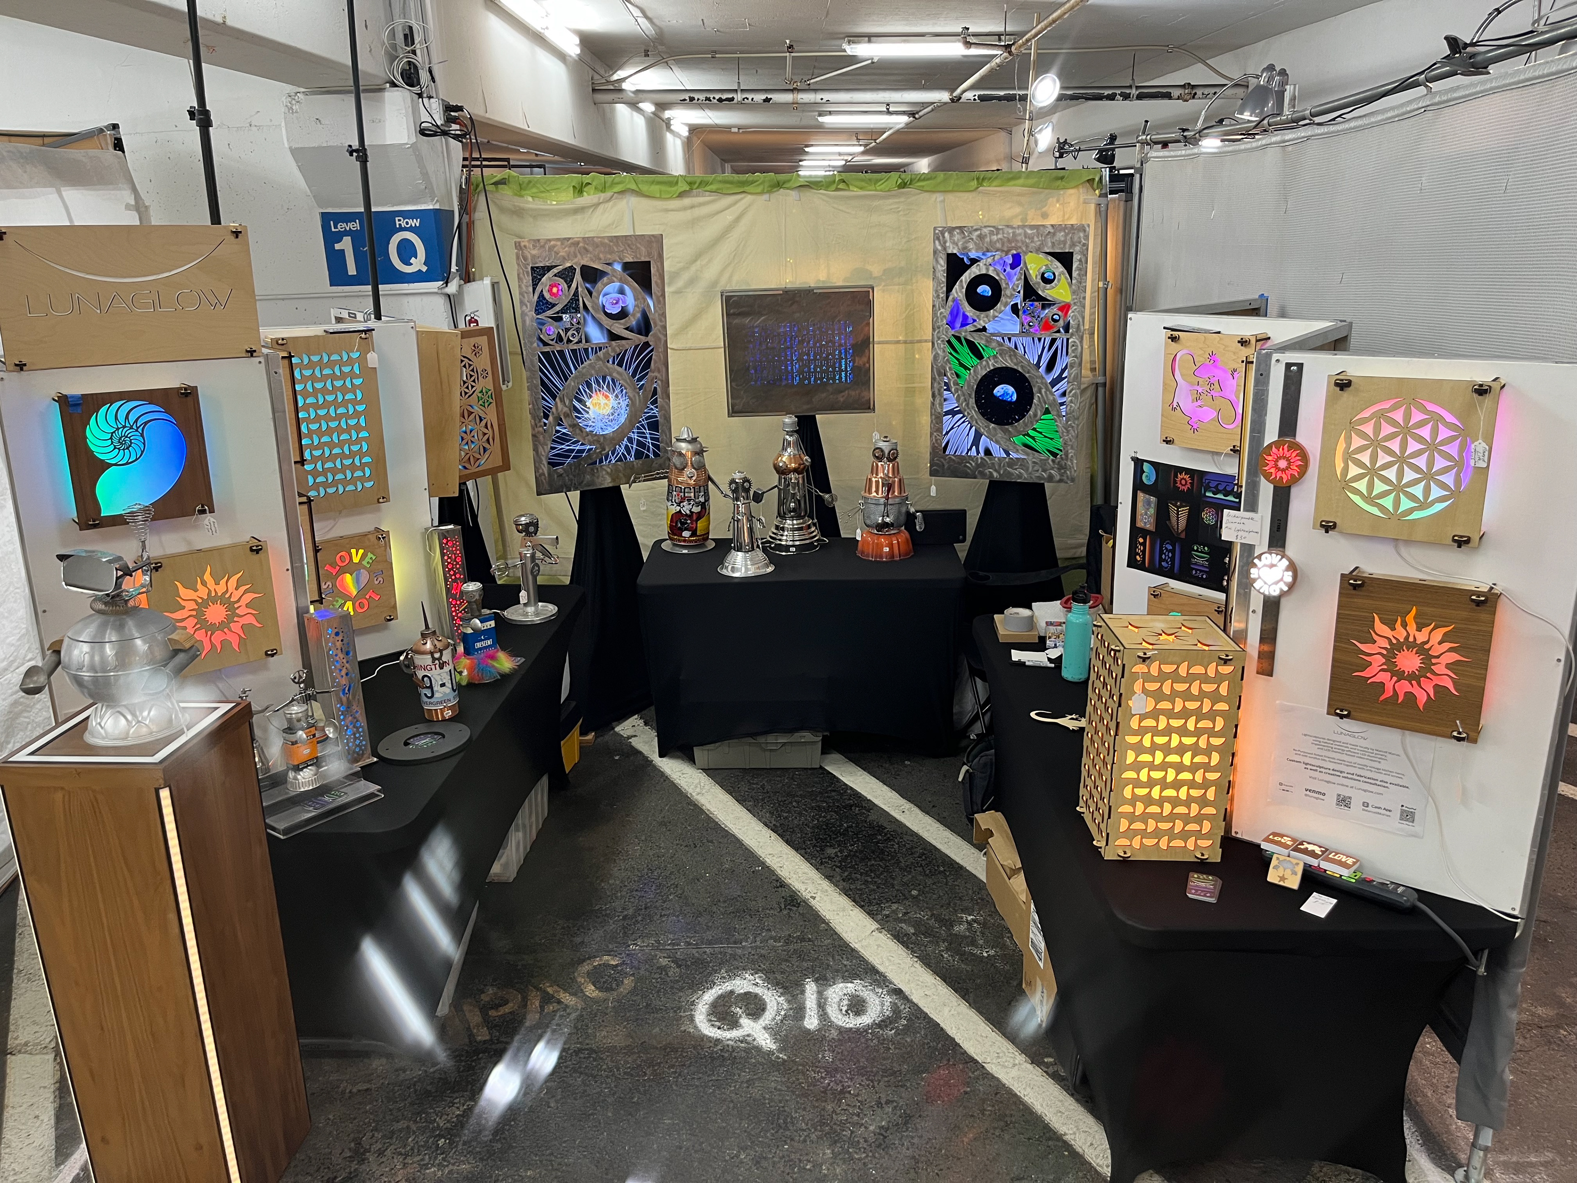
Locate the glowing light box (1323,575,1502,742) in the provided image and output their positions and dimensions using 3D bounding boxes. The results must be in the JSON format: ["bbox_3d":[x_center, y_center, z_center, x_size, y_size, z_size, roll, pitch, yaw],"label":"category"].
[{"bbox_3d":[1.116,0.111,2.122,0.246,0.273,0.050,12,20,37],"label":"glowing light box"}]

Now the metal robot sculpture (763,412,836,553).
[{"bbox_3d":[0.024,-0.432,4.788,0.300,0.530,0.220,-3,16,-5],"label":"metal robot sculpture"}]

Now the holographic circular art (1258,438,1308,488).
[{"bbox_3d":[0.921,-0.240,2.198,0.086,0.086,0.018,12,20,37],"label":"holographic circular art"}]

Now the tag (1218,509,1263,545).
[{"bbox_3d":[0.871,-0.123,2.276,0.073,0.058,0.004,12,20,37],"label":"tag"}]

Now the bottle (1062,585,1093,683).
[{"bbox_3d":[0.810,0.114,3.314,0.072,0.270,0.072,-1,16,0],"label":"bottle"}]

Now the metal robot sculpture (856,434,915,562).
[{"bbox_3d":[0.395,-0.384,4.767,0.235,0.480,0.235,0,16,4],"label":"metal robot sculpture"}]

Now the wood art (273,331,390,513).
[{"bbox_3d":[-1.298,-0.476,3.355,0.282,0.485,0.055,-15,21,-41],"label":"wood art"}]

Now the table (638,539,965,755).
[{"bbox_3d":[0.053,0.218,4.798,1.210,0.725,0.630,-1,16,0],"label":"table"}]

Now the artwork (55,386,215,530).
[{"bbox_3d":[-1.379,-0.287,2.510,0.260,0.276,0.055,-14,20,-38],"label":"artwork"}]

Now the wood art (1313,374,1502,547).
[{"bbox_3d":[1.071,-0.233,2.056,0.263,0.276,0.050,12,20,37],"label":"wood art"}]

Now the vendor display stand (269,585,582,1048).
[{"bbox_3d":[-1.148,0.595,3.558,0.760,0.725,1.870,0,16,3],"label":"vendor display stand"}]

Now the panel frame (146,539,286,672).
[{"bbox_3d":[-1.297,0.037,2.669,0.257,0.272,0.055,-14,20,-38],"label":"panel frame"}]

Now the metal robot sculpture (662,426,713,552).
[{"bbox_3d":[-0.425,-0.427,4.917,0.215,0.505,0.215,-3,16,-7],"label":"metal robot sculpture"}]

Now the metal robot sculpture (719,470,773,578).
[{"bbox_3d":[-0.166,-0.272,4.564,0.224,0.390,0.224,-1,16,1],"label":"metal robot sculpture"}]

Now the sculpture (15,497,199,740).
[{"bbox_3d":[-1.288,0.059,2.266,0.275,0.445,0.235,3,16,13],"label":"sculpture"}]

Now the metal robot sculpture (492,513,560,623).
[{"bbox_3d":[-0.878,-0.082,3.967,0.200,0.340,0.170,4,17,17],"label":"metal robot sculpture"}]

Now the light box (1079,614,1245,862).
[{"bbox_3d":[0.754,0.293,2.412,0.230,0.445,0.235,0,16,3],"label":"light box"}]

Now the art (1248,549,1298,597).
[{"bbox_3d":[0.922,-0.034,2.256,0.088,0.090,0.027,11,19,36],"label":"art"}]

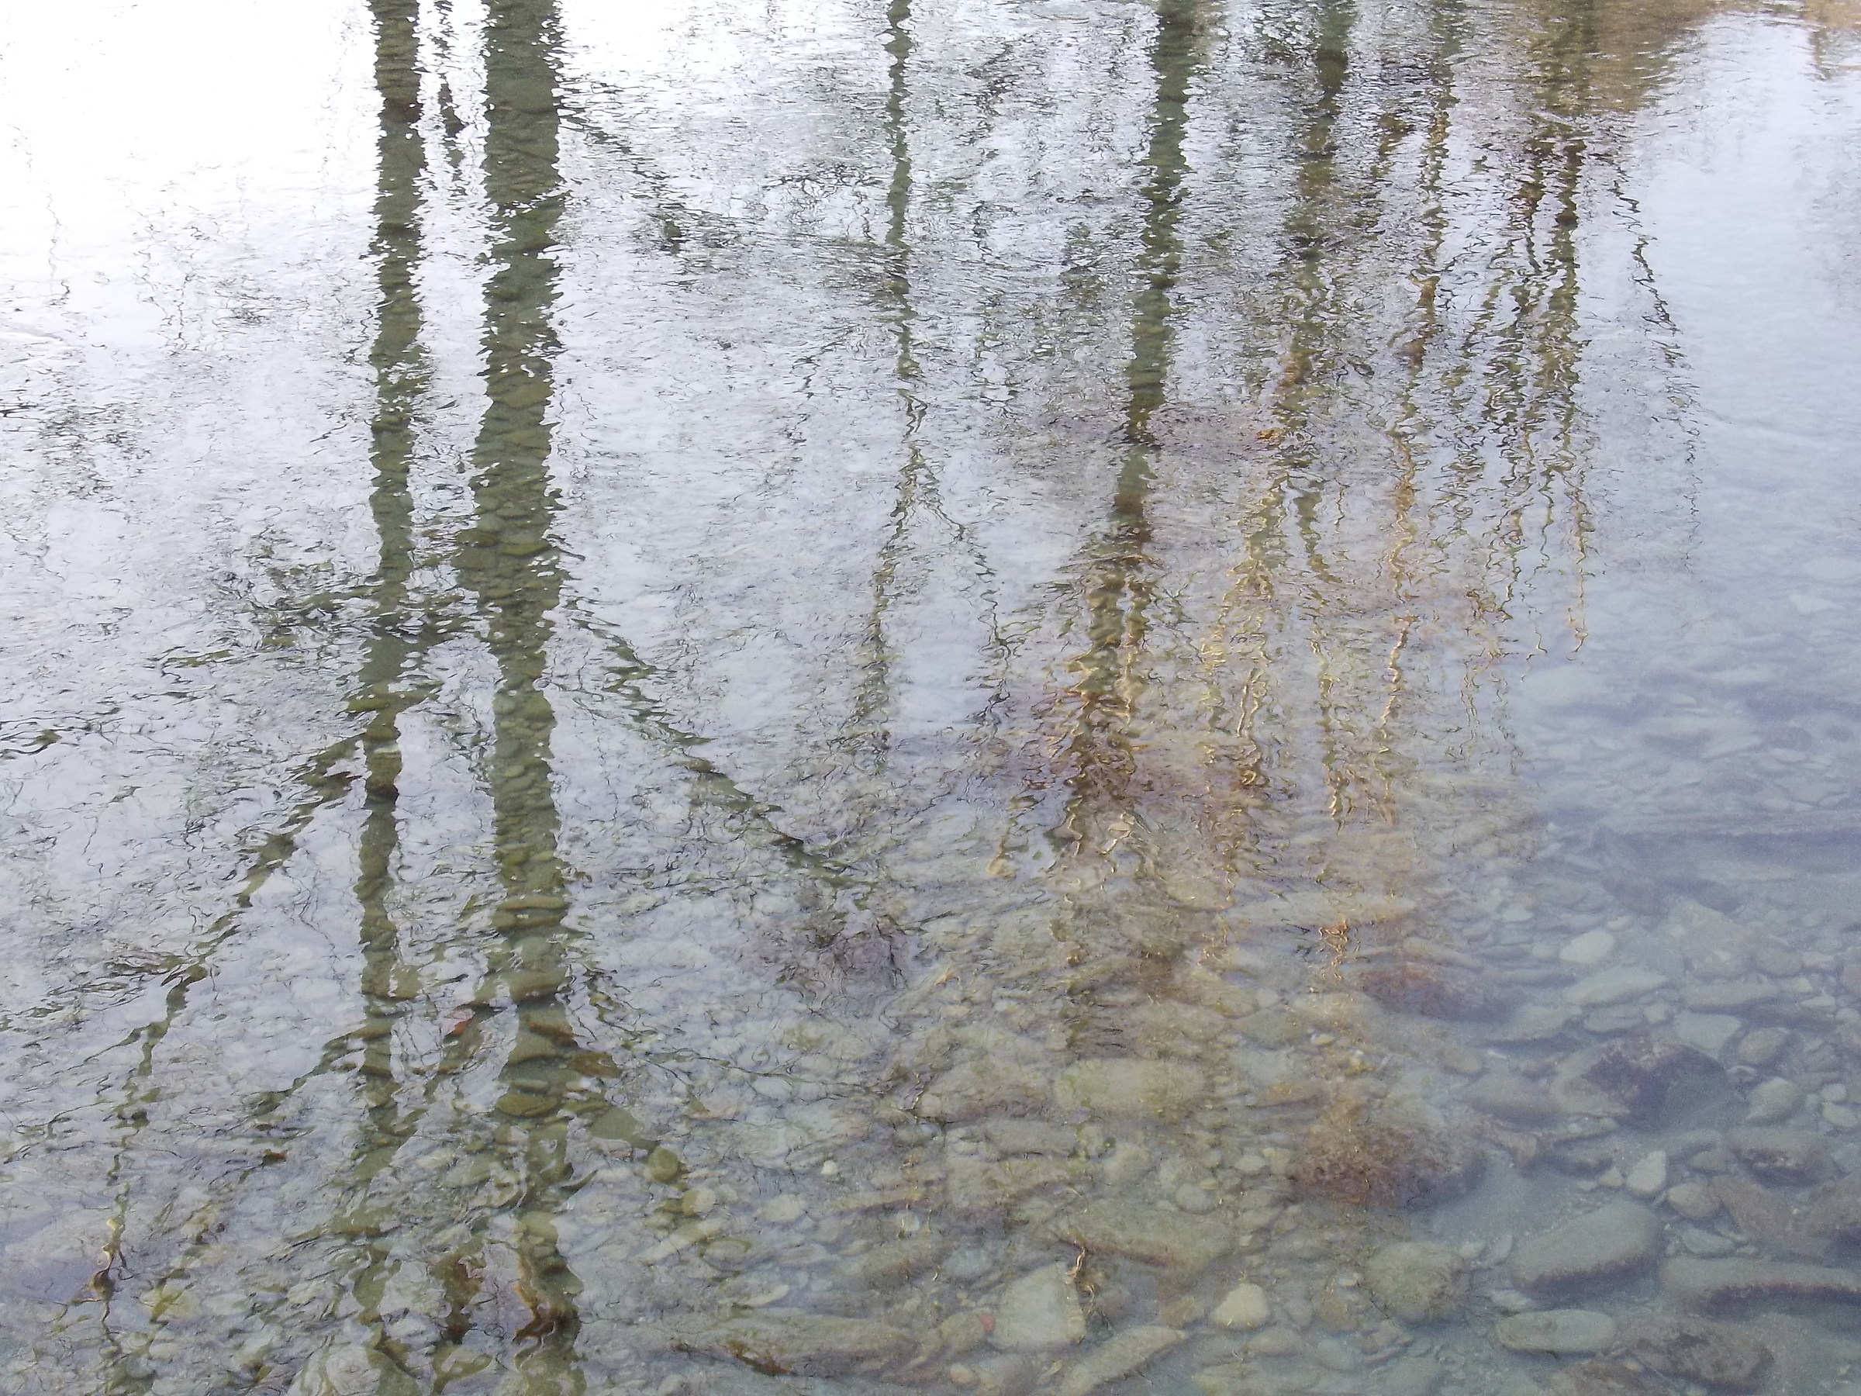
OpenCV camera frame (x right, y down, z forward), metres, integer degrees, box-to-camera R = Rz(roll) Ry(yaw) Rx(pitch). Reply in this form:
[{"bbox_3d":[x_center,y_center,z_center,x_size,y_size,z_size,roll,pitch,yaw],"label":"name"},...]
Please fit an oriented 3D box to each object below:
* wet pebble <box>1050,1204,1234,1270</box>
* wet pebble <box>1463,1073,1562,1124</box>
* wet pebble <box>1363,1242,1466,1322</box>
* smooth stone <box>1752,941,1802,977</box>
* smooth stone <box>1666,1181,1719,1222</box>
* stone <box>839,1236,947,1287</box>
[{"bbox_3d":[0.232,0.593,4.210,0.208,0.066,0.090,8,26,16],"label":"wet pebble"},{"bbox_3d":[0.685,0.471,4.484,0.112,0.056,0.070,0,25,0],"label":"wet pebble"},{"bbox_3d":[0.523,0.632,4.126,0.112,0.067,0.119,0,25,0],"label":"wet pebble"},{"bbox_3d":[1.068,0.329,4.814,0.066,0.034,0.077,0,25,0],"label":"smooth stone"},{"bbox_3d":[0.850,0.561,4.260,0.058,0.033,0.045,3,20,8],"label":"smooth stone"},{"bbox_3d":[-0.041,0.617,4.178,0.118,0.050,0.067,-3,25,-7],"label":"stone"}]

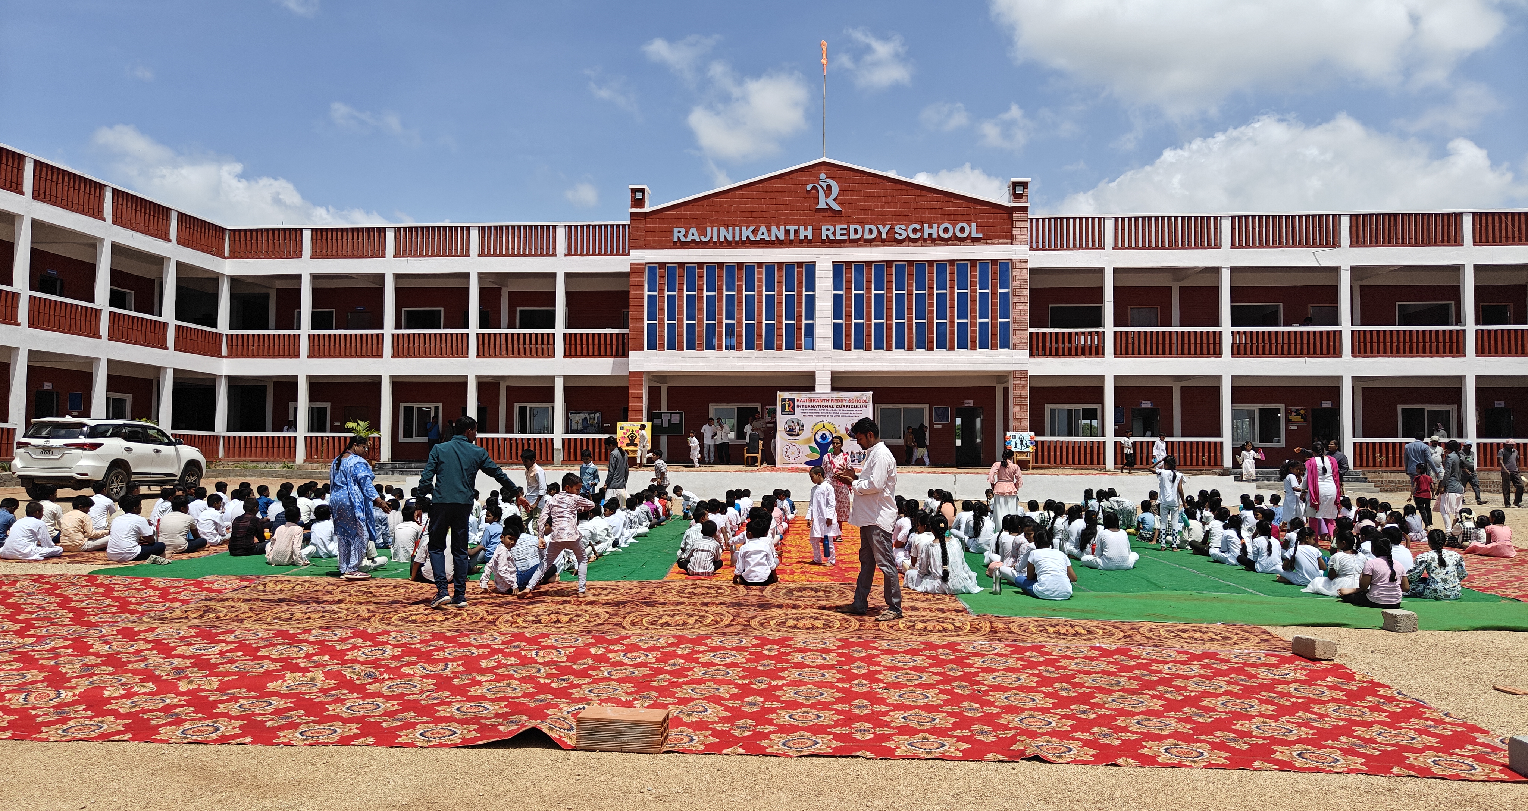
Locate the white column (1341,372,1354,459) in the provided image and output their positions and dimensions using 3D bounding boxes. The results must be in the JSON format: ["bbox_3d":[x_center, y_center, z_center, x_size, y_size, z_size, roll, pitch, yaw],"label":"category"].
[{"bbox_3d":[18.439,0.472,33.500,0.280,2.920,0.280,0,-2,5],"label":"white column"}]

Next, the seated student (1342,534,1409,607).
[{"bbox_3d":[5.679,1.523,9.864,0.530,0.635,0.570,0,-2,0],"label":"seated student"}]

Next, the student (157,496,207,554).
[{"bbox_3d":[-7.620,1.548,13.873,0.540,0.726,0.560,0,-2,20],"label":"student"}]

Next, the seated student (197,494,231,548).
[{"bbox_3d":[-7.739,1.594,14.898,0.460,0.697,0.520,-1,-3,22],"label":"seated student"}]

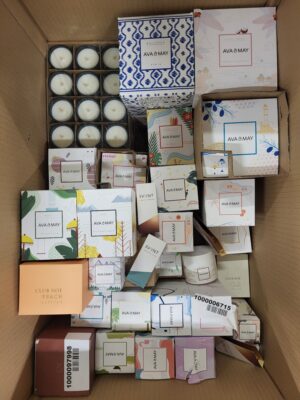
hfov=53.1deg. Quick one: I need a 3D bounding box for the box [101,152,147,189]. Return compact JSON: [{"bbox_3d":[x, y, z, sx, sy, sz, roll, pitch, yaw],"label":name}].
[{"bbox_3d":[-0.047,-0.043,0.596,0.081,0.092,0.081,1,90,1],"label":"box"}]

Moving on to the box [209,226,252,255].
[{"bbox_3d":[0.159,0.066,0.633,0.084,0.076,0.079,-4,90,1],"label":"box"}]

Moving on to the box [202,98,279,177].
[{"bbox_3d":[0.143,-0.096,0.531,0.119,0.125,0.119,-2,90,1],"label":"box"}]

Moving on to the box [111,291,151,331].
[{"bbox_3d":[-0.030,0.184,0.531,0.065,0.073,0.066,0,90,1],"label":"box"}]

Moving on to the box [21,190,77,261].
[{"bbox_3d":[-0.142,0.036,0.466,0.079,0.079,0.097,-1,90,1],"label":"box"}]

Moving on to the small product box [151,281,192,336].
[{"bbox_3d":[0.036,0.188,0.523,0.065,0.074,0.066,0,90,1],"label":"small product box"}]

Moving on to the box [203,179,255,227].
[{"bbox_3d":[0.136,0.006,0.544,0.083,0.078,0.078,-1,90,1],"label":"box"}]

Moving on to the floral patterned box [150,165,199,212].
[{"bbox_3d":[0.045,-0.020,0.566,0.079,0.098,0.079,-4,90,1],"label":"floral patterned box"}]

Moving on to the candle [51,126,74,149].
[{"bbox_3d":[-0.163,-0.117,0.584,0.044,0.043,0.044,0,90,1],"label":"candle"}]

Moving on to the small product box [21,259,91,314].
[{"bbox_3d":[-0.138,0.125,0.458,0.088,0.076,0.069,0,90,1],"label":"small product box"}]

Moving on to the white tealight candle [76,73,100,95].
[{"bbox_3d":[-0.117,-0.220,0.592,0.046,0.042,0.046,0,90,1],"label":"white tealight candle"}]

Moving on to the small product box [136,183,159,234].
[{"bbox_3d":[-0.003,0.014,0.484,0.031,0.020,0.079,-4,90,1],"label":"small product box"}]

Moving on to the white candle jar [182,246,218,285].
[{"bbox_3d":[0.091,0.120,0.558,0.061,0.061,0.056,-6,97,-2],"label":"white candle jar"}]

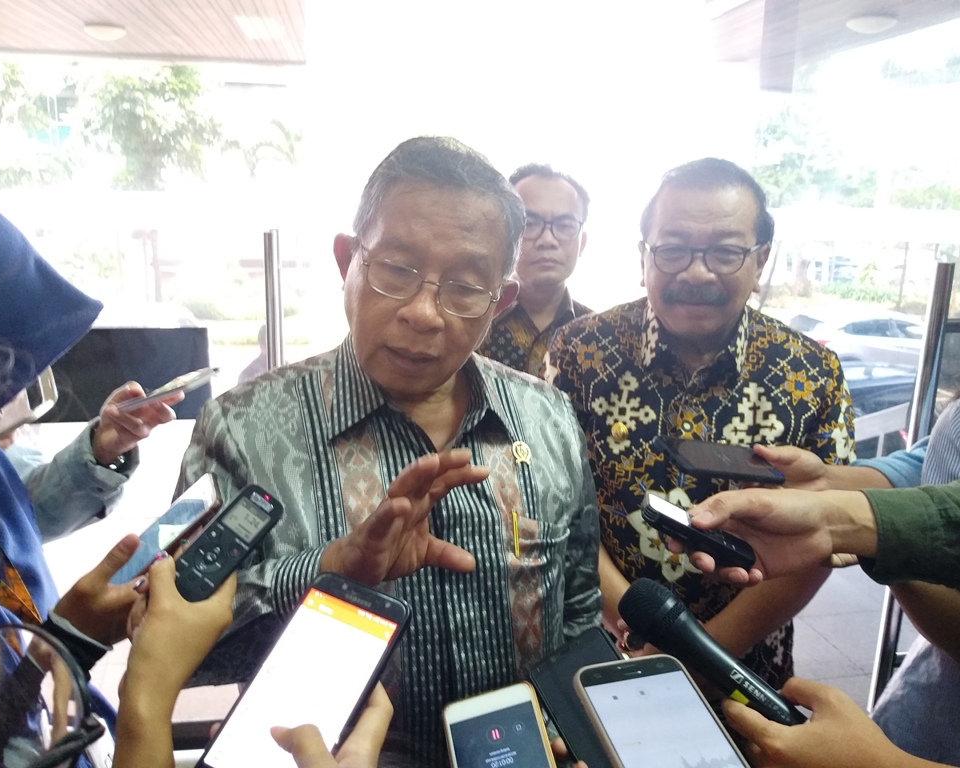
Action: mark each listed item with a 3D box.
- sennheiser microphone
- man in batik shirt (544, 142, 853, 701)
[{"bbox_3d":[0.208,0.245,0.690,0.188,0.049,0.049,35,-6,9],"label":"sennheiser microphone"},{"bbox_3d":[0.338,0.462,1.359,0.530,1.650,0.400,6,13,19],"label":"man in batik shirt"}]

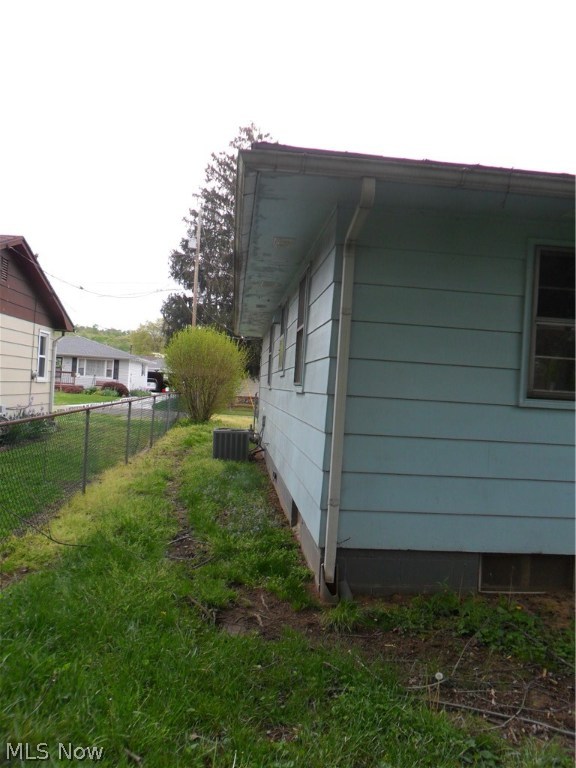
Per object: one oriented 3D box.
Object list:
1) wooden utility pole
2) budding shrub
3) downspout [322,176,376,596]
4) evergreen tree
[{"bbox_3d":[-4.979,-4.060,32.000,0.280,10.600,0.280,3,0,-6],"label":"wooden utility pole"},{"bbox_3d":[-2.688,-0.308,19.400,2.600,3.050,2.600,3,0,-6],"label":"budding shrub"},{"bbox_3d":[0.414,0.115,4.139,0.100,2.880,0.650,3,0,-6],"label":"downspout"},{"bbox_3d":[-2.980,-8.519,42.000,10.800,19.700,10.800,3,0,-6],"label":"evergreen tree"}]

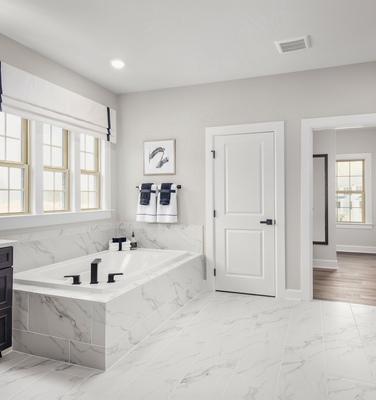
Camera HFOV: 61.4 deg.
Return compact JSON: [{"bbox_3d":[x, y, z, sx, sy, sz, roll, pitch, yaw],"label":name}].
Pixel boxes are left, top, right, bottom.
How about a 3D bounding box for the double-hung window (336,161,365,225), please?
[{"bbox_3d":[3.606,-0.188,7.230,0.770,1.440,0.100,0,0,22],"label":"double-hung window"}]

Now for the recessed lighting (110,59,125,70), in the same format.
[{"bbox_3d":[-0.791,-1.521,3.563,0.160,0.020,0.160,0,0,22],"label":"recessed lighting"}]

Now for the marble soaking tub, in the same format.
[{"bbox_3d":[-0.801,0.959,3.489,1.310,0.510,2.120,0,0,22],"label":"marble soaking tub"}]

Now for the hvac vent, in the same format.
[{"bbox_3d":[1.046,-1.521,3.123,0.310,0.020,0.250,0,0,22],"label":"hvac vent"}]

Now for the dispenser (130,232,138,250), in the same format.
[{"bbox_3d":[-0.759,0.576,4.473,0.090,0.260,0.085,0,0,22],"label":"dispenser"}]

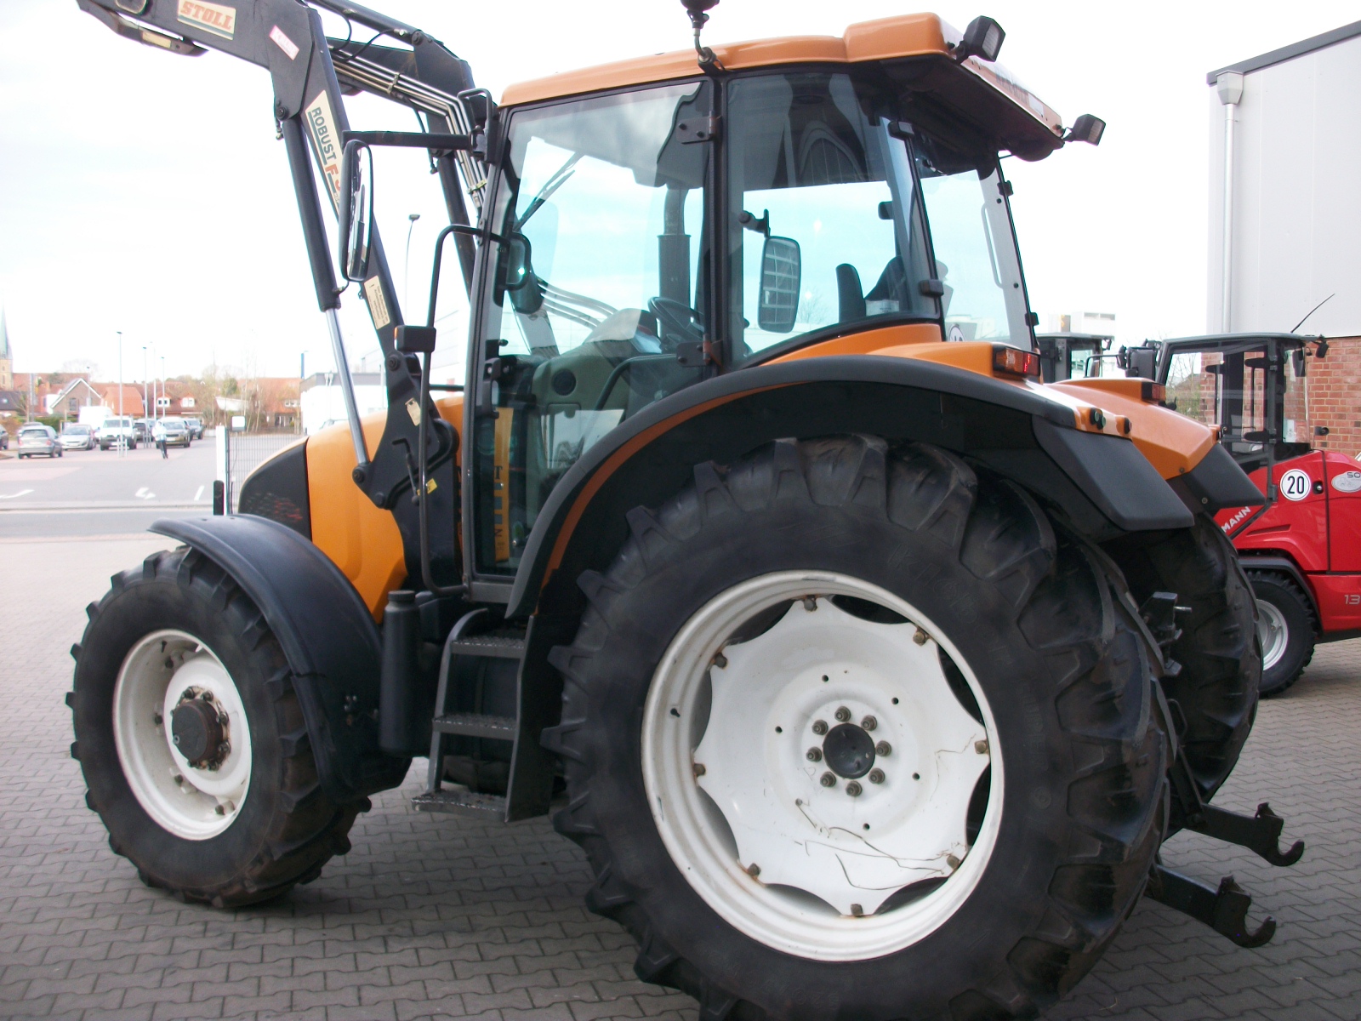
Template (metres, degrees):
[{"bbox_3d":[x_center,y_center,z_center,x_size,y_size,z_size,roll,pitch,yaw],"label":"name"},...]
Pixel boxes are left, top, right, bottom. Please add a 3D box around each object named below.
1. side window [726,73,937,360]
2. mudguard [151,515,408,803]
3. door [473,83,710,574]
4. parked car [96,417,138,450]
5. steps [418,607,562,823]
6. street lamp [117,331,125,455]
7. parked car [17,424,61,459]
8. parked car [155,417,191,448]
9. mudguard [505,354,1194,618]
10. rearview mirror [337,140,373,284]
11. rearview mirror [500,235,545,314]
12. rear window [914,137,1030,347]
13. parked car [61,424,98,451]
[{"bbox_3d":[0.426,-0.843,3.950,0.590,0.800,0.090,1,3,12],"label":"side window"},{"bbox_3d":[-1.487,0.481,4.866,1.040,0.910,0.440,3,4,32],"label":"mudguard"},{"bbox_3d":[-0.283,-0.521,4.263,0.870,1.490,0.100,2,4,29],"label":"door"},{"bbox_3d":[-31.112,-4.228,76.000,1.750,1.800,4.200,-1,4,-16],"label":"parked car"},{"bbox_3d":[-0.610,0.644,4.523,0.400,0.650,0.360,2,4,29],"label":"steps"},{"bbox_3d":[-25.833,-5.373,63.500,0.300,5.850,0.500,3,5,37],"label":"street lamp"},{"bbox_3d":[-29.863,-3.224,64.200,1.660,1.500,4.000,-1,4,-20],"label":"parked car"},{"bbox_3d":[-28.760,-4.412,78.000,1.790,1.720,4.400,-1,4,-18],"label":"parked car"},{"bbox_3d":[0.403,-0.040,3.730,1.860,0.740,0.540,2,4,29],"label":"mudguard"},{"bbox_3d":[-0.978,-0.901,4.141,0.065,0.415,0.190,1,4,8],"label":"rearview mirror"},{"bbox_3d":[-0.544,-0.800,4.629,0.080,0.280,0.190,2,4,29],"label":"rearview mirror"},{"bbox_3d":[0.964,-0.853,4.472,0.060,0.770,0.980,-11,-2,29],"label":"rear window"},{"bbox_3d":[-30.832,-3.721,70.500,1.720,1.460,4.050,-1,3,-18],"label":"parked car"}]

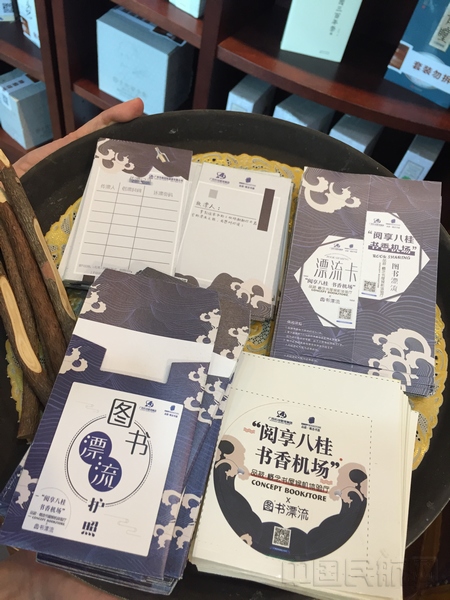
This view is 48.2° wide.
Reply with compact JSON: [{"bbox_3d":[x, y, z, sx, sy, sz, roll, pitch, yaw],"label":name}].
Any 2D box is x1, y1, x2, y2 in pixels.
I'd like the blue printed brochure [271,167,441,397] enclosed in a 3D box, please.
[{"bbox_3d":[0.121,-0.027,0.446,0.128,0.018,0.199,9,65,9],"label":"blue printed brochure"}]

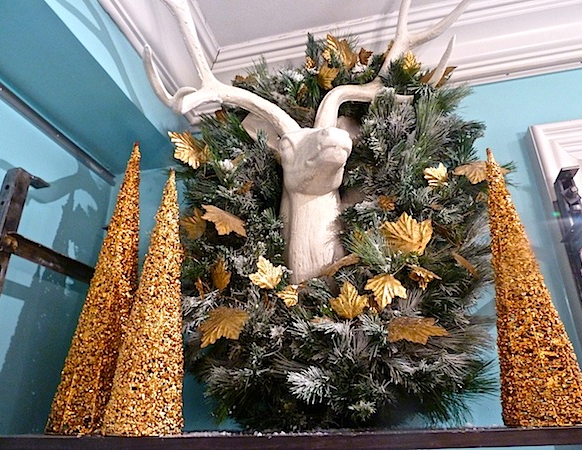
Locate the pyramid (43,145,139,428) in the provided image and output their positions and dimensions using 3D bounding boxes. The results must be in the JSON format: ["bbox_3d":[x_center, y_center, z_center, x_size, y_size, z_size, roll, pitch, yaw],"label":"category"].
[{"bbox_3d":[-0.435,0.109,1.091,0.180,0.750,0.180,-7,-25,13],"label":"pyramid"}]

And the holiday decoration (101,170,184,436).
[{"bbox_3d":[-0.291,0.135,0.967,0.151,0.600,0.151,-7,-25,13],"label":"holiday decoration"}]

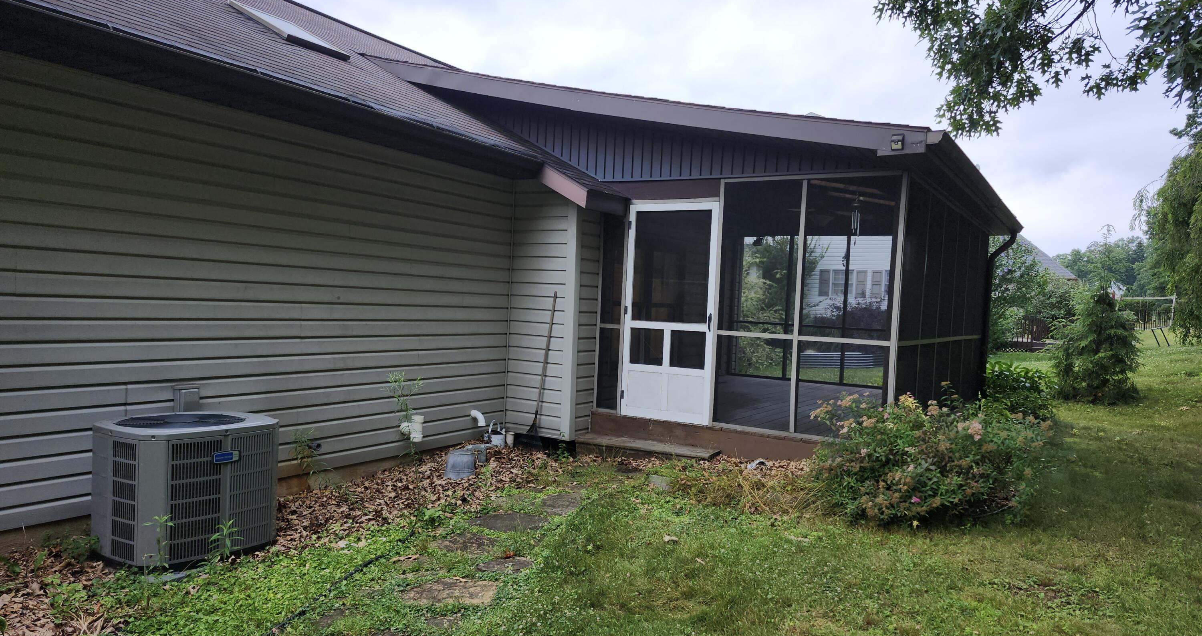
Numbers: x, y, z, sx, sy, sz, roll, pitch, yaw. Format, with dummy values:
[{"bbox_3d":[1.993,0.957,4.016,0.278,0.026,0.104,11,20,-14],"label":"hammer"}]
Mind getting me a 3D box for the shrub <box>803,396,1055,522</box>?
[{"bbox_3d":[2.527,1.038,6.150,1.650,0.860,1.300,3,1,0],"label":"shrub"}]

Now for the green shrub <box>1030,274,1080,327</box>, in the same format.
[{"bbox_3d":[15.065,-0.358,26.500,1.700,2.200,1.700,3,1,30],"label":"green shrub"}]

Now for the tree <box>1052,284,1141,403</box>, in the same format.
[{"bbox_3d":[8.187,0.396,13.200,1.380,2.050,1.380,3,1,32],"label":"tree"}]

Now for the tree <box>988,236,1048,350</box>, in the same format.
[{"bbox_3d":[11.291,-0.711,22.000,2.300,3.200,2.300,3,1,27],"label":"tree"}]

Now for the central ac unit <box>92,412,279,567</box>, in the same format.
[{"bbox_3d":[-2.286,0.901,4.429,0.692,0.659,0.778,3,1,34],"label":"central ac unit"}]

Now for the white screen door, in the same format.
[{"bbox_3d":[0.638,-0.053,7.462,0.920,2.030,0.050,3,1,31],"label":"white screen door"}]

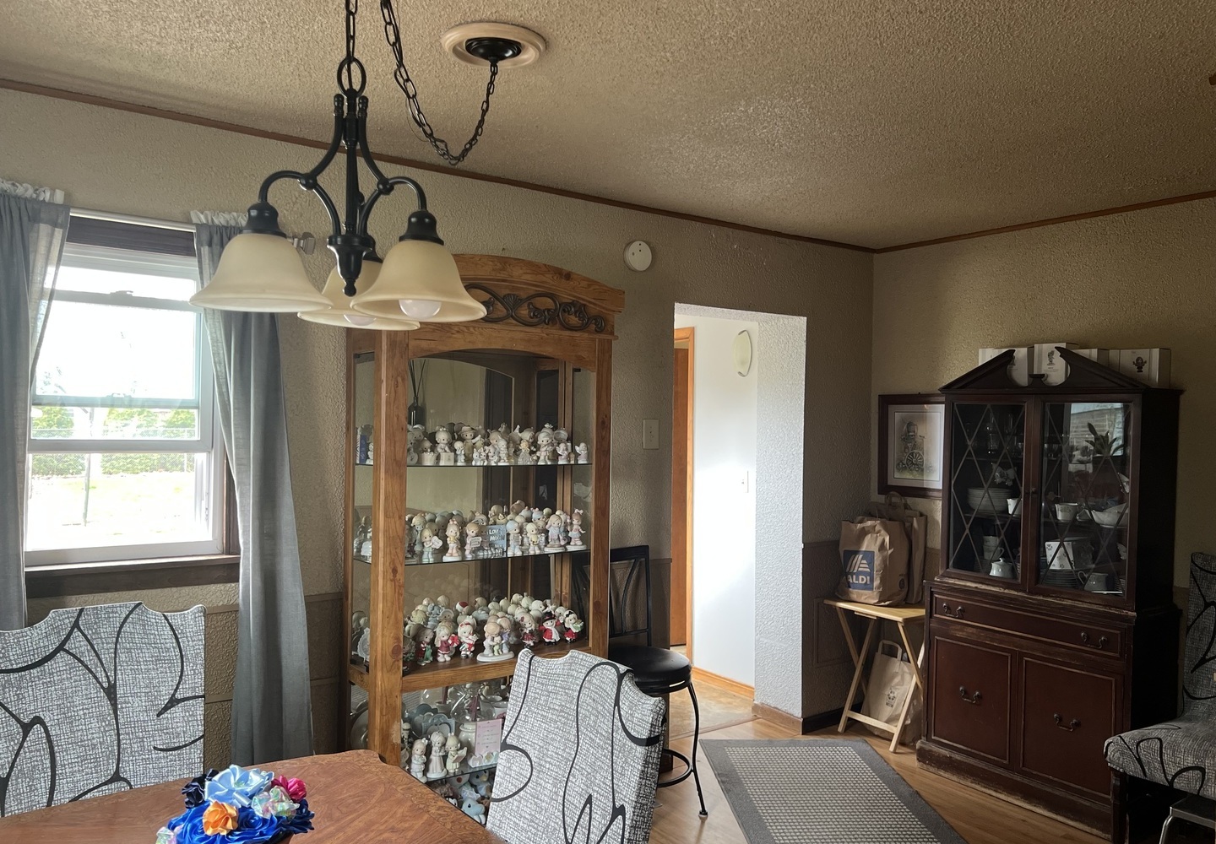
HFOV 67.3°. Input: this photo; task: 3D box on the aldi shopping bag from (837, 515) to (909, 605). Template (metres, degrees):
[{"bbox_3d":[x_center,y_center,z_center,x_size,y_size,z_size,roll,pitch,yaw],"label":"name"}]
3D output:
[{"bbox_3d":[1.305,0.671,4.487,0.190,0.404,0.285,1,0,-36],"label":"aldi shopping bag"}]

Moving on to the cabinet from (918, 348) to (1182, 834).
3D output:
[{"bbox_3d":[1.814,0.632,3.830,0.357,1.853,0.918,1,0,-35],"label":"cabinet"}]

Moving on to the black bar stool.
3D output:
[{"bbox_3d":[0.121,1.024,3.608,0.420,1.006,0.450,1,0,-36],"label":"black bar stool"}]

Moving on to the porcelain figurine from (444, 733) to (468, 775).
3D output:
[{"bbox_3d":[-0.515,1.111,3.063,0.066,0.127,0.068,1,0,-40],"label":"porcelain figurine"}]

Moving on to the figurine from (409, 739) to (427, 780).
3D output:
[{"bbox_3d":[-0.619,1.106,3.001,0.054,0.133,0.060,1,0,-44],"label":"figurine"}]

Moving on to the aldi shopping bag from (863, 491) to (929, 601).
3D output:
[{"bbox_3d":[1.423,0.611,4.548,0.150,0.524,0.300,1,0,-36],"label":"aldi shopping bag"}]

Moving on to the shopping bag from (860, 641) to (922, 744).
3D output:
[{"bbox_3d":[1.405,1.329,4.535,0.140,0.439,0.275,16,-8,-35],"label":"shopping bag"}]

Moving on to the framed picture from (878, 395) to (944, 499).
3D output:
[{"bbox_3d":[1.528,0.117,4.515,0.030,0.514,0.470,1,0,-36],"label":"framed picture"}]

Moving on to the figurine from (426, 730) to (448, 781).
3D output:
[{"bbox_3d":[-0.568,1.098,3.040,0.064,0.150,0.066,1,0,40],"label":"figurine"}]

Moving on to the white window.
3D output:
[{"bbox_3d":[-1.474,-0.061,2.754,0.585,0.952,0.100,1,0,-36],"label":"white window"}]

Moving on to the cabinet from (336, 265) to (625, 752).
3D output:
[{"bbox_3d":[-0.435,0.482,3.233,0.938,2.071,0.334,1,0,-36],"label":"cabinet"}]

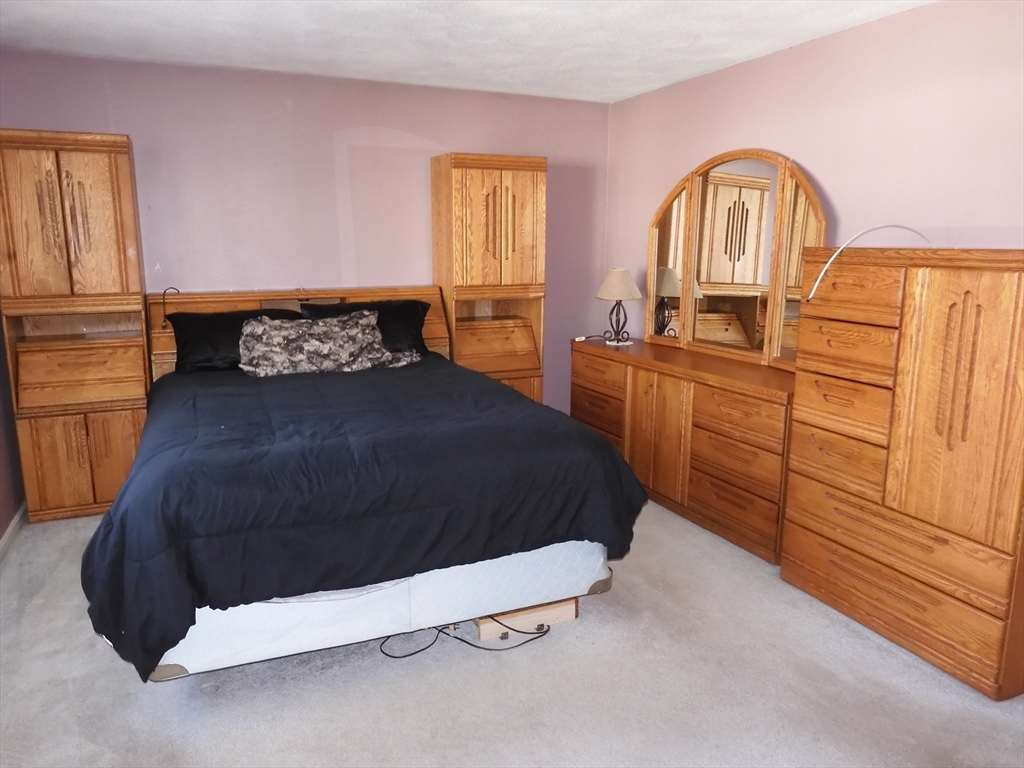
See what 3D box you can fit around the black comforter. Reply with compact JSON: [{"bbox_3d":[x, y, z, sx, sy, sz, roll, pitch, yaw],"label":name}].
[{"bbox_3d":[-0.686,0.338,3.191,1.780,0.555,2.135,-5,12,-20],"label":"black comforter"}]

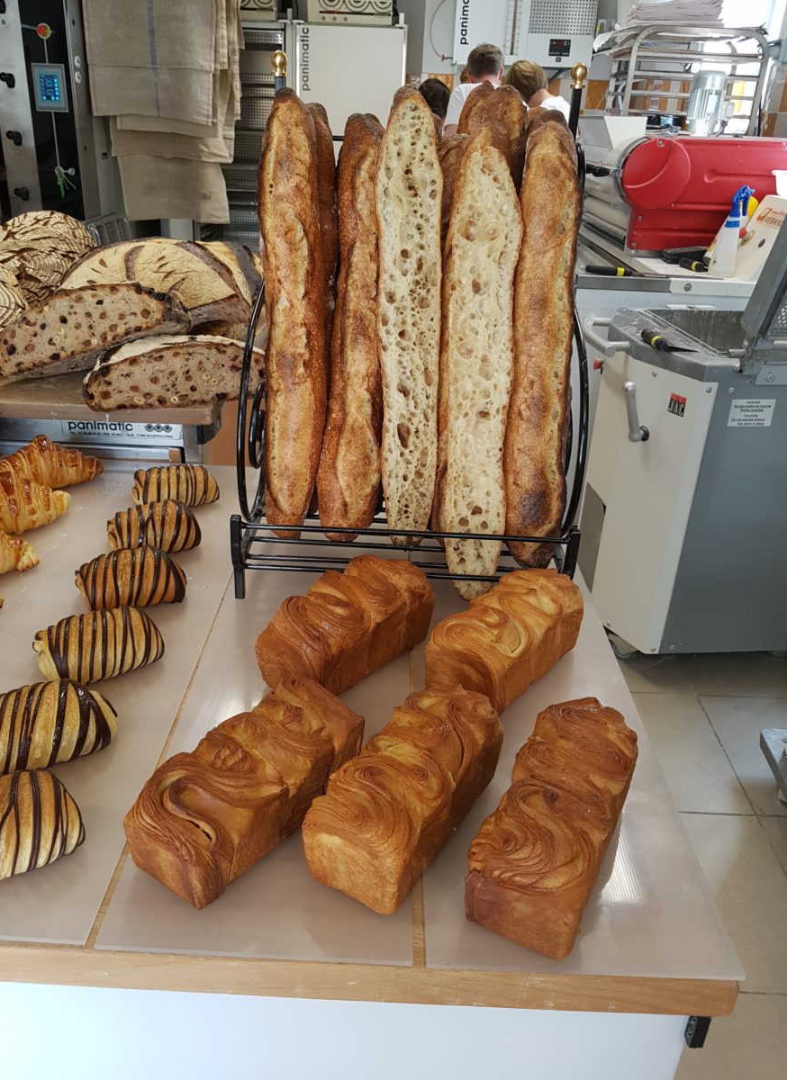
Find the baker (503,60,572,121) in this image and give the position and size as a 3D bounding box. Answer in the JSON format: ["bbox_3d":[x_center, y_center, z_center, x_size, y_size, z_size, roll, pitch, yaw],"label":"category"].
[{"bbox_3d":[0.536,-1.245,3.740,0.480,1.680,0.360,-4,27,-15],"label":"baker"}]

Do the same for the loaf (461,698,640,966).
[{"bbox_3d":[0.132,0.230,0.667,0.086,0.075,0.185,14,28,21],"label":"loaf"}]

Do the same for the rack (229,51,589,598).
[{"bbox_3d":[0.031,-0.283,1.068,0.436,0.638,0.370,3,26,0],"label":"rack"}]

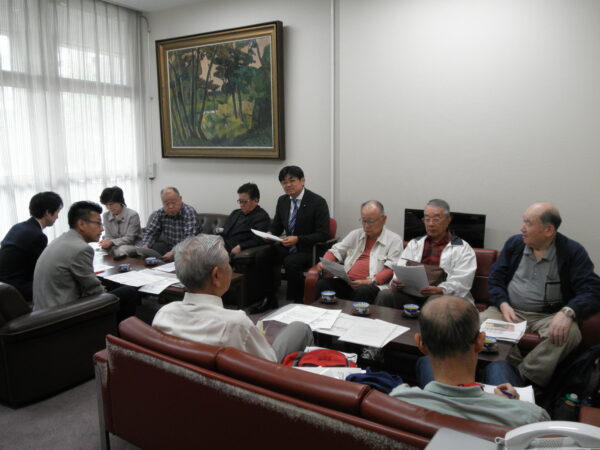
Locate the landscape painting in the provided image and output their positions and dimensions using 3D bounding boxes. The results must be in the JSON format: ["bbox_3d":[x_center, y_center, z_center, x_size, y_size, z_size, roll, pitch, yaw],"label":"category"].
[{"bbox_3d":[-0.878,-1.351,5.104,1.616,1.284,0.080,5,11,31],"label":"landscape painting"}]

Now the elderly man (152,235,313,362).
[{"bbox_3d":[-0.208,0.526,2.163,0.520,1.050,0.860,5,11,31],"label":"elderly man"}]

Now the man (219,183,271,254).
[{"bbox_3d":[-0.501,0.171,4.253,0.550,1.090,0.750,7,12,39],"label":"man"}]

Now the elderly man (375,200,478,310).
[{"bbox_3d":[0.782,0.393,2.955,0.560,1.036,0.780,5,11,31],"label":"elderly man"}]

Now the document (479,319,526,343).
[{"bbox_3d":[1.026,0.524,2.460,0.220,0.035,0.285,5,11,31],"label":"document"}]

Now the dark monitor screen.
[{"bbox_3d":[1.145,0.121,3.890,0.666,0.450,0.090,7,12,38],"label":"dark monitor screen"}]

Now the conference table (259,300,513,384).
[{"bbox_3d":[0.523,0.748,2.643,1.146,0.440,0.470,5,11,31],"label":"conference table"}]

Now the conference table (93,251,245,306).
[{"bbox_3d":[-1.238,0.572,3.852,1.591,0.440,0.560,5,11,31],"label":"conference table"}]

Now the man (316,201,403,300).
[{"bbox_3d":[0.369,0.363,3.216,0.600,1.020,0.780,5,11,31],"label":"man"}]

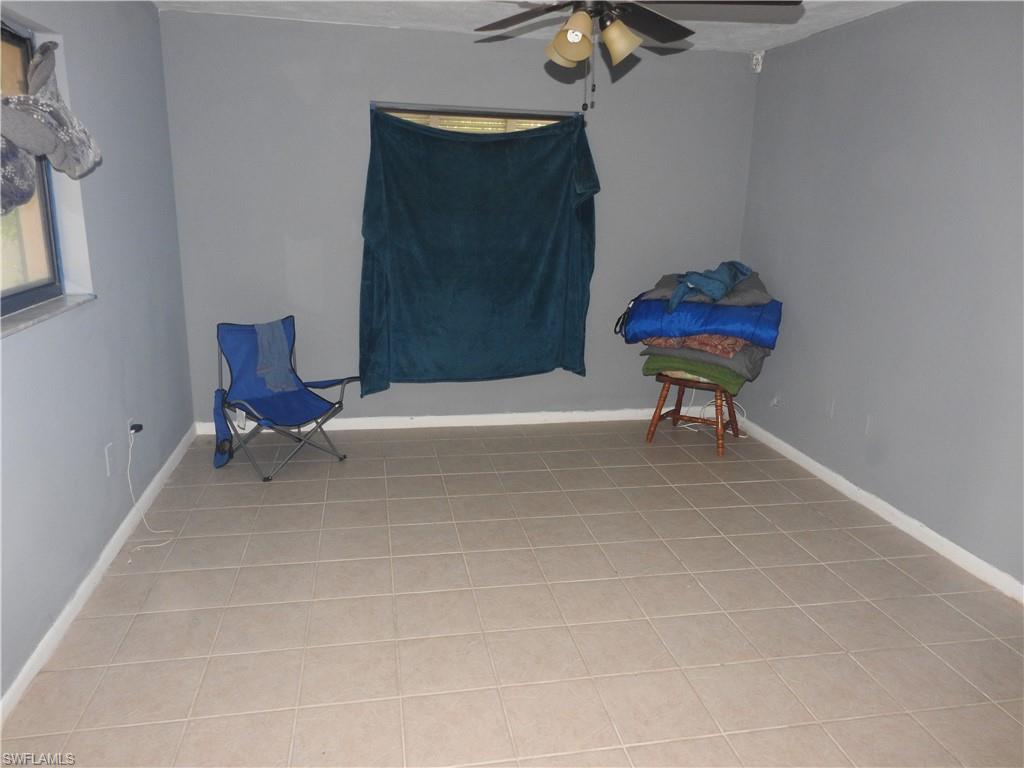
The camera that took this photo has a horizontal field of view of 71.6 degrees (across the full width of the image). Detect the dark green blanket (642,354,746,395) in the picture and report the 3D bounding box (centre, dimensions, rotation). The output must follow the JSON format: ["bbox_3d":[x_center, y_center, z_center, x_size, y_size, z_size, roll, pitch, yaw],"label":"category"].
[{"bbox_3d":[1.205,-0.089,4.562,0.580,0.130,0.450,9,16,28],"label":"dark green blanket"}]

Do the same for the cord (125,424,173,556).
[{"bbox_3d":[-1.605,0.438,3.118,0.190,0.470,0.360,-1,14,-11],"label":"cord"}]

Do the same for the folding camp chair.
[{"bbox_3d":[-1.295,0.047,4.061,0.580,0.790,0.720,14,19,40],"label":"folding camp chair"}]

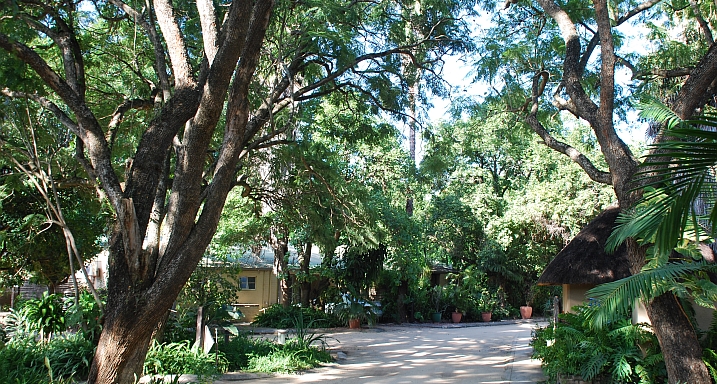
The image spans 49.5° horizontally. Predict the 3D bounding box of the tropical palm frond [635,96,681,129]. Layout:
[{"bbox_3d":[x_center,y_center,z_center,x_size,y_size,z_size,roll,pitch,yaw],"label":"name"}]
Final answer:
[{"bbox_3d":[3.255,-0.866,8.466,0.500,0.350,0.400,1,-7,-11],"label":"tropical palm frond"}]

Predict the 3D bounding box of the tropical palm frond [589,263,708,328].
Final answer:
[{"bbox_3d":[2.727,0.967,7.337,1.200,0.620,0.700,1,-7,-11],"label":"tropical palm frond"}]

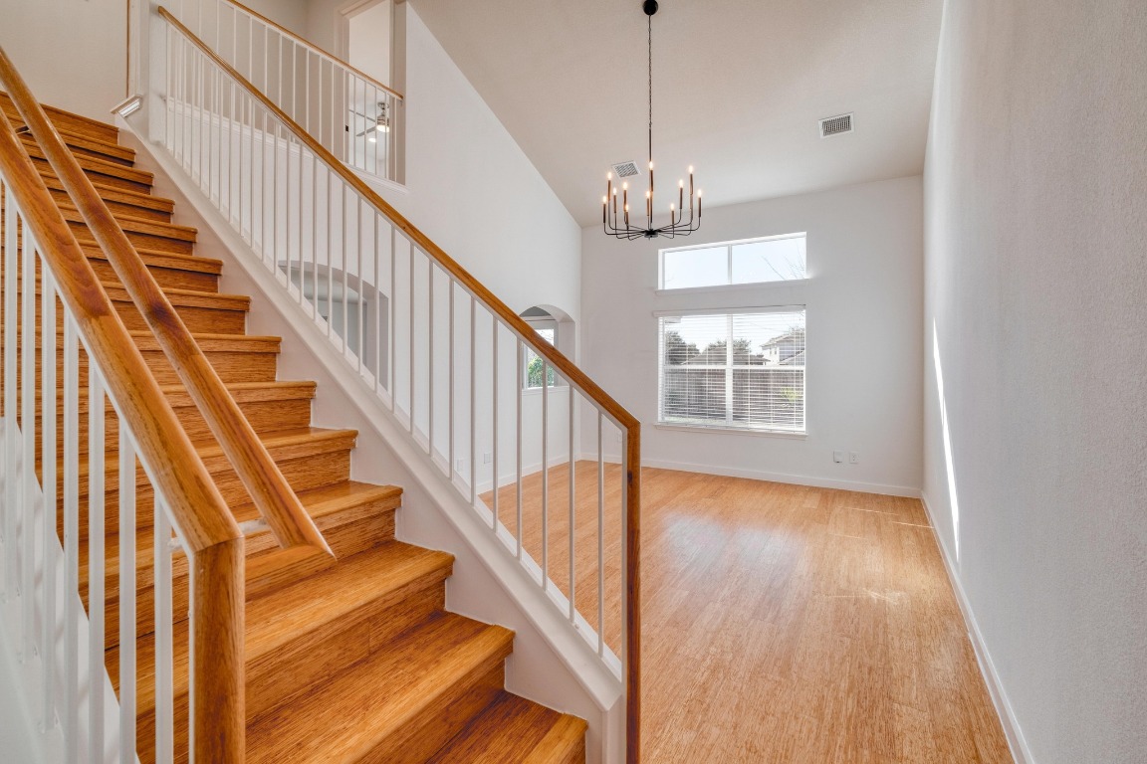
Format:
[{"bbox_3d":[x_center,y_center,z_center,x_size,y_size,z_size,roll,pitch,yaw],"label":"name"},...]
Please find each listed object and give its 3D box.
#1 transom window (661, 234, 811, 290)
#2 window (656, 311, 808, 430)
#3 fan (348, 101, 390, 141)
[{"bbox_3d":[1.959,-1.512,6.101,1.830,0.550,0.110,1,1,32],"label":"transom window"},{"bbox_3d":[1.958,-0.177,6.101,1.830,1.540,0.110,1,1,32],"label":"window"},{"bbox_3d":[-2.945,-4.093,7.400,1.320,0.450,1.320,1,1,32],"label":"fan"}]

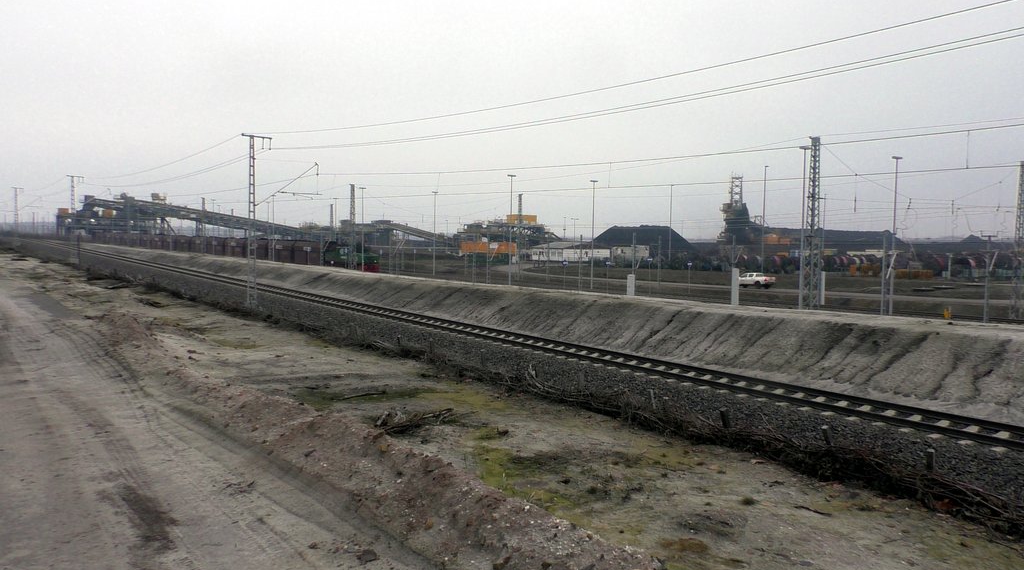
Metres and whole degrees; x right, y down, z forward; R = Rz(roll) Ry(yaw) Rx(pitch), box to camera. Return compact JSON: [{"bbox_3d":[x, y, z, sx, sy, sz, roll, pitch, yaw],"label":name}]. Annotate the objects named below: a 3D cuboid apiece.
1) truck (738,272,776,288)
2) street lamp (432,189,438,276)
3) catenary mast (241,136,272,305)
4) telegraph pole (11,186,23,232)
[{"bbox_3d":[28.051,-0.452,94.500,1.820,1.780,5.200,-1,4,-35],"label":"truck"},{"bbox_3d":[-10.856,-7.285,115.000,0.350,11.900,1.100,4,4,40],"label":"street lamp"},{"bbox_3d":[-14.919,-3.735,47.774,1.650,10.100,0.450,-2,4,-35],"label":"catenary mast"},{"bbox_3d":[-89.370,-12.682,147.678,1.650,10.000,0.450,-2,4,-36],"label":"telegraph pole"}]

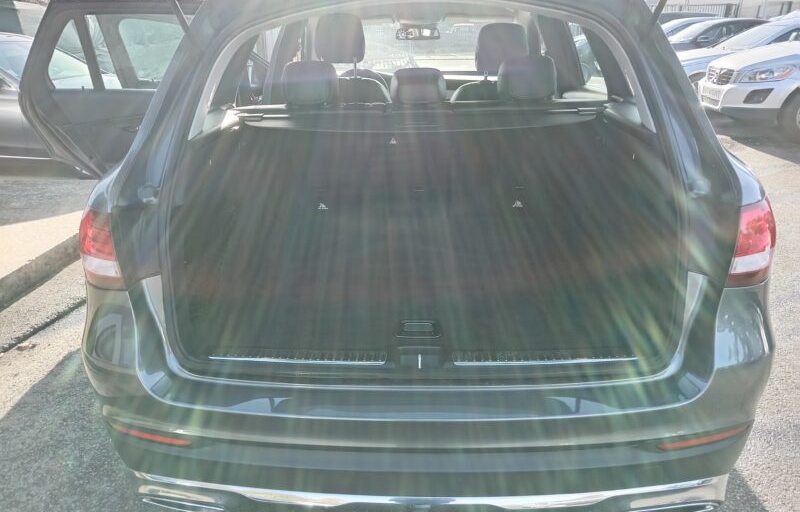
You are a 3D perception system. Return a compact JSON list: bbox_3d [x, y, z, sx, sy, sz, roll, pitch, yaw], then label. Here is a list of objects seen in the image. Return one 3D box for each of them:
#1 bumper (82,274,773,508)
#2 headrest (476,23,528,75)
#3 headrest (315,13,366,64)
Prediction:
[{"bbox_3d":[0.057,0.337,1.480,1.800,0.540,0.420,0,23,2],"label":"bumper"},{"bbox_3d":[0.491,-0.976,2.708,0.245,0.225,0.120,0,23,2],"label":"headrest"},{"bbox_3d":[-0.278,-1.034,2.756,0.245,0.225,0.120,0,23,2],"label":"headrest"}]

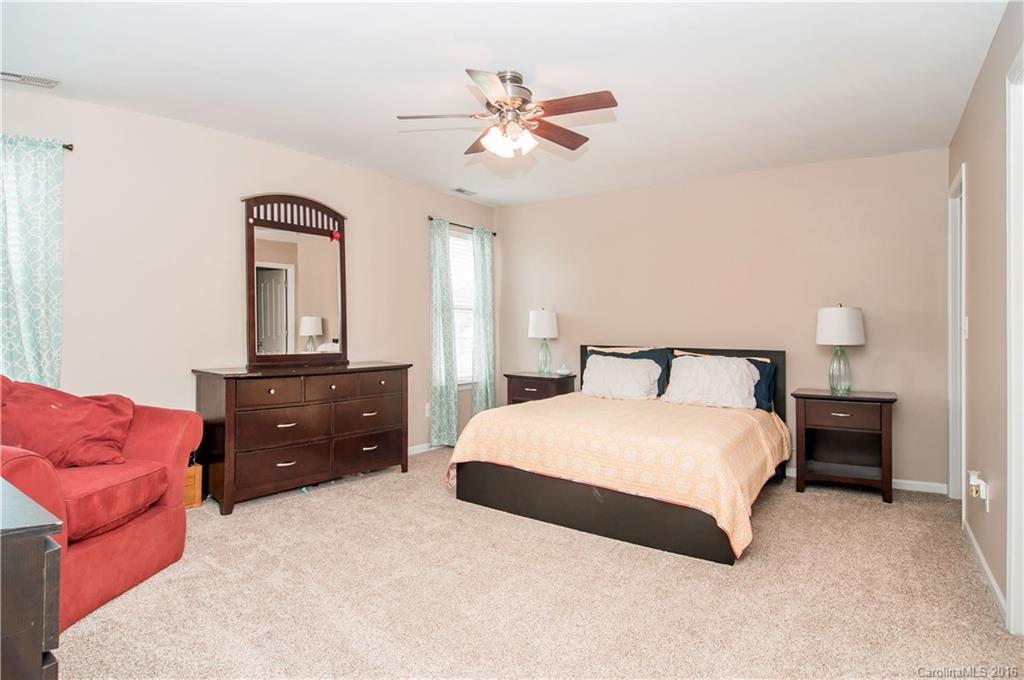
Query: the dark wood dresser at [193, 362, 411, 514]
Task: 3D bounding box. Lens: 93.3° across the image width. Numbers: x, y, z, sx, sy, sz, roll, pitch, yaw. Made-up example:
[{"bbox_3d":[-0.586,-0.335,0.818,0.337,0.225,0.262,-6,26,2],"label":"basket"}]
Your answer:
[{"bbox_3d":[-1.516,0.670,3.753,0.470,0.900,1.510,0,1,38],"label":"dark wood dresser"}]

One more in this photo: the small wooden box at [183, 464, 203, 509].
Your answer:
[{"bbox_3d":[-2.223,0.992,3.234,0.180,0.270,0.210,0,1,38],"label":"small wooden box"}]

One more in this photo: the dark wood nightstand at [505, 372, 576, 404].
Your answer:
[{"bbox_3d":[0.315,0.738,5.200,0.630,0.715,0.420,0,1,37],"label":"dark wood nightstand"}]

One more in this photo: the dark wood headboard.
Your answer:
[{"bbox_3d":[1.454,0.553,4.398,1.830,0.960,0.080,0,1,36],"label":"dark wood headboard"}]

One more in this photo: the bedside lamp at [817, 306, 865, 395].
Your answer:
[{"bbox_3d":[2.410,0.068,3.550,0.310,0.660,0.310,0,1,37],"label":"bedside lamp"}]

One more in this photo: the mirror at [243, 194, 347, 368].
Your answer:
[{"bbox_3d":[-1.588,-0.423,3.550,0.071,1.193,0.734,2,3,40],"label":"mirror"}]

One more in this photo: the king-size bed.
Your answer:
[{"bbox_3d":[0.915,0.597,3.672,1.880,1.030,1.950,0,1,36],"label":"king-size bed"}]

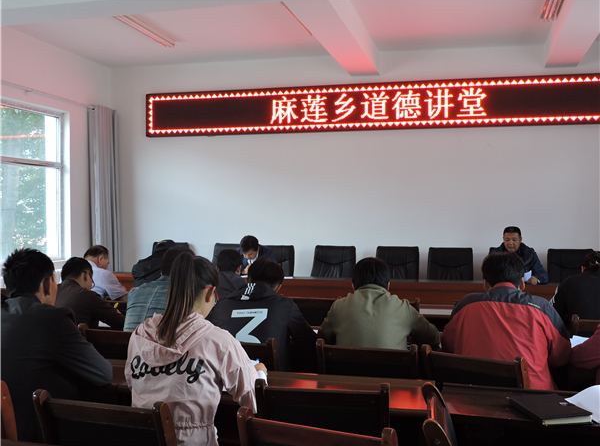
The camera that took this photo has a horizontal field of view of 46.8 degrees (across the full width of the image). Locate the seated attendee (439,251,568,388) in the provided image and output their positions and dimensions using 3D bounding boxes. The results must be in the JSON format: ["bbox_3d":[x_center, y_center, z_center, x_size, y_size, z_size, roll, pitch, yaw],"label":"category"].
[{"bbox_3d":[0.931,0.760,3.155,0.570,1.240,0.800,0,1,15],"label":"seated attendee"}]

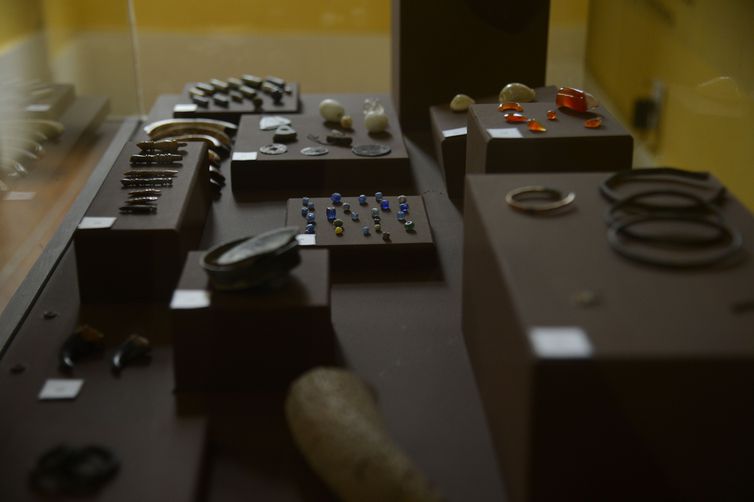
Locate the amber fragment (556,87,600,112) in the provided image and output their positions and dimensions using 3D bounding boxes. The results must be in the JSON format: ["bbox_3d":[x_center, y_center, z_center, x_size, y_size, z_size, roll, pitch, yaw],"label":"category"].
[{"bbox_3d":[0.210,-0.158,1.208,0.043,0.027,0.028,-1,21,-3],"label":"amber fragment"}]

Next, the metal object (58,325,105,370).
[{"bbox_3d":[-0.256,0.084,0.997,0.021,0.026,0.049,11,23,26],"label":"metal object"}]

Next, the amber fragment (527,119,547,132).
[{"bbox_3d":[0.139,-0.109,1.000,0.018,0.007,0.009,15,26,33],"label":"amber fragment"}]

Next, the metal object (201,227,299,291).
[{"bbox_3d":[-0.110,0.006,1.004,0.086,0.029,0.080,-1,21,-3],"label":"metal object"}]

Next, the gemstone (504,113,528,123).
[{"bbox_3d":[0.142,-0.136,1.172,0.025,0.009,0.015,-1,21,-3],"label":"gemstone"}]

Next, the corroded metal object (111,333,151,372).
[{"bbox_3d":[-0.212,0.088,0.995,0.018,0.022,0.042,11,23,26],"label":"corroded metal object"}]

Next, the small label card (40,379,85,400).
[{"bbox_3d":[-0.223,0.097,0.814,0.026,0.002,0.027,-1,22,-2],"label":"small label card"}]

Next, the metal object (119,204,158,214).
[{"bbox_3d":[-0.240,-0.042,1.156,0.037,0.008,0.009,-1,21,-3],"label":"metal object"}]

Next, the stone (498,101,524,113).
[{"bbox_3d":[0.124,-0.132,1.059,0.022,0.006,0.011,-1,22,-2],"label":"stone"}]

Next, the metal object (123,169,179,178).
[{"bbox_3d":[-0.249,-0.086,1.269,0.059,0.008,0.009,-1,21,-3],"label":"metal object"}]

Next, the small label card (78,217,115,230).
[{"bbox_3d":[-0.226,-0.023,0.932,0.026,0.002,0.027,-1,22,-2],"label":"small label card"}]

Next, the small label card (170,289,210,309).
[{"bbox_3d":[-0.124,0.032,0.771,0.026,0.002,0.027,-1,22,-4],"label":"small label card"}]

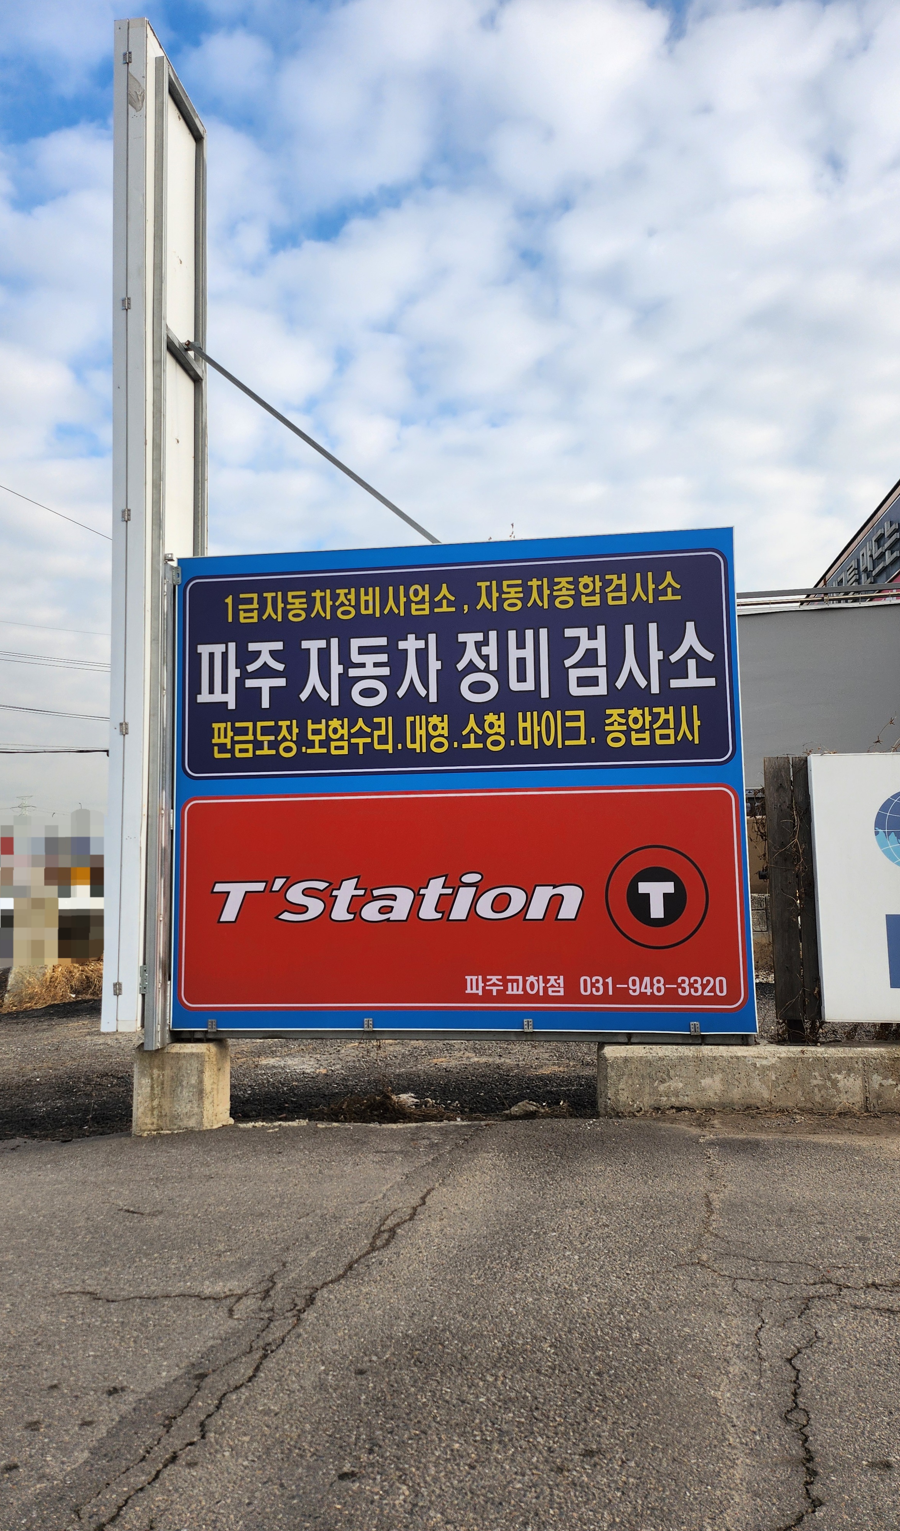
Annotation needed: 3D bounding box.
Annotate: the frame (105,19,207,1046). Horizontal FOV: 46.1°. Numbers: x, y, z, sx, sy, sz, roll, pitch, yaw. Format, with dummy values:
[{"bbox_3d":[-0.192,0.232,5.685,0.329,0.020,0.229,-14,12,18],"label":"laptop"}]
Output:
[{"bbox_3d":[-1.840,-1.473,6.787,0.250,6.319,1.024,-2,-6,7],"label":"frame"}]

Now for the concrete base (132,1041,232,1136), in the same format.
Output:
[{"bbox_3d":[-1.600,1.892,6.328,0.524,0.517,0.357,-2,-6,8],"label":"concrete base"}]

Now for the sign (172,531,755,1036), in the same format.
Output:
[{"bbox_3d":[0.011,0.106,6.195,3.325,2.833,0.153,-2,-6,8],"label":"sign"}]

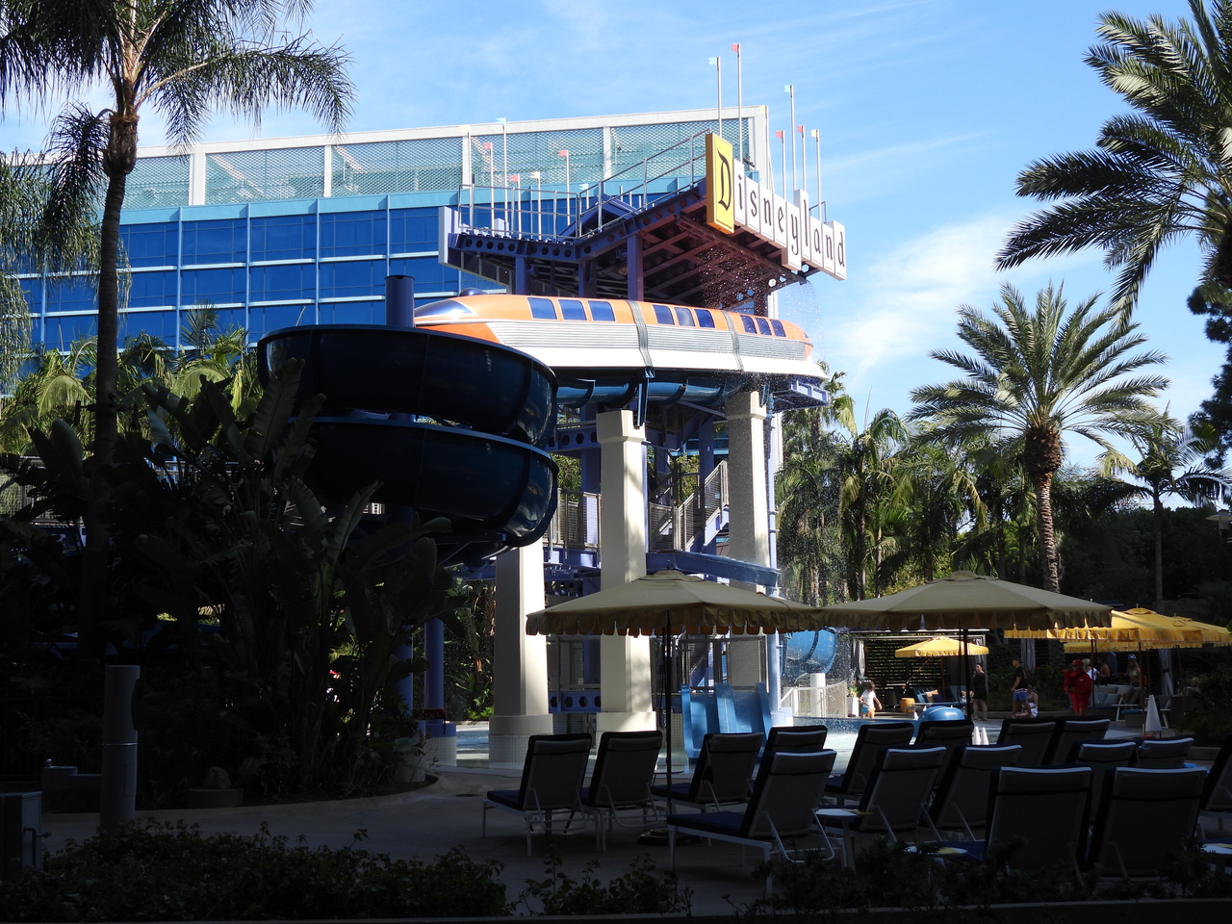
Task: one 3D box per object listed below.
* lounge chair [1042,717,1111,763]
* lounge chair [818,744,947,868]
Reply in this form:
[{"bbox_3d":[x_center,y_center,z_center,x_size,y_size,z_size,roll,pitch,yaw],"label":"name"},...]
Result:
[{"bbox_3d":[4.763,3.358,16.954,0.683,1.051,1.612,2,-8,-22],"label":"lounge chair"},{"bbox_3d":[1.980,2.773,12.364,0.683,1.051,1.612,3,-9,-26],"label":"lounge chair"}]

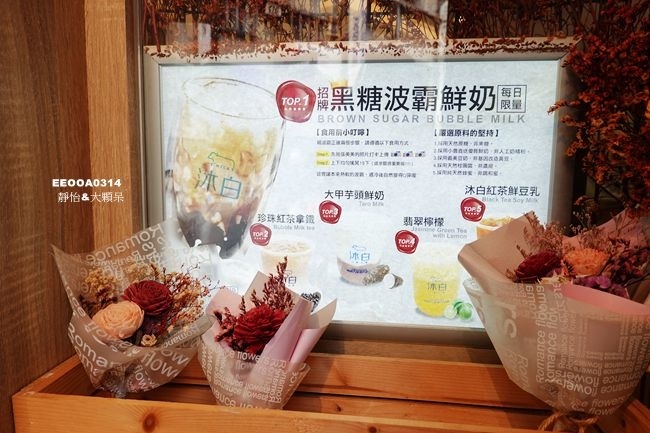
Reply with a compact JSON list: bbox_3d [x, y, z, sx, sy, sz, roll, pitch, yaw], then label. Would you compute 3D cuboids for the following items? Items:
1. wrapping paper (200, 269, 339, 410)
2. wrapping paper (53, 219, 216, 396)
[{"bbox_3d":[-0.070,0.160,0.545,0.165,0.190,0.140,1,5,2],"label":"wrapping paper"},{"bbox_3d":[-0.241,0.119,0.570,0.200,0.210,0.160,1,5,0],"label":"wrapping paper"}]

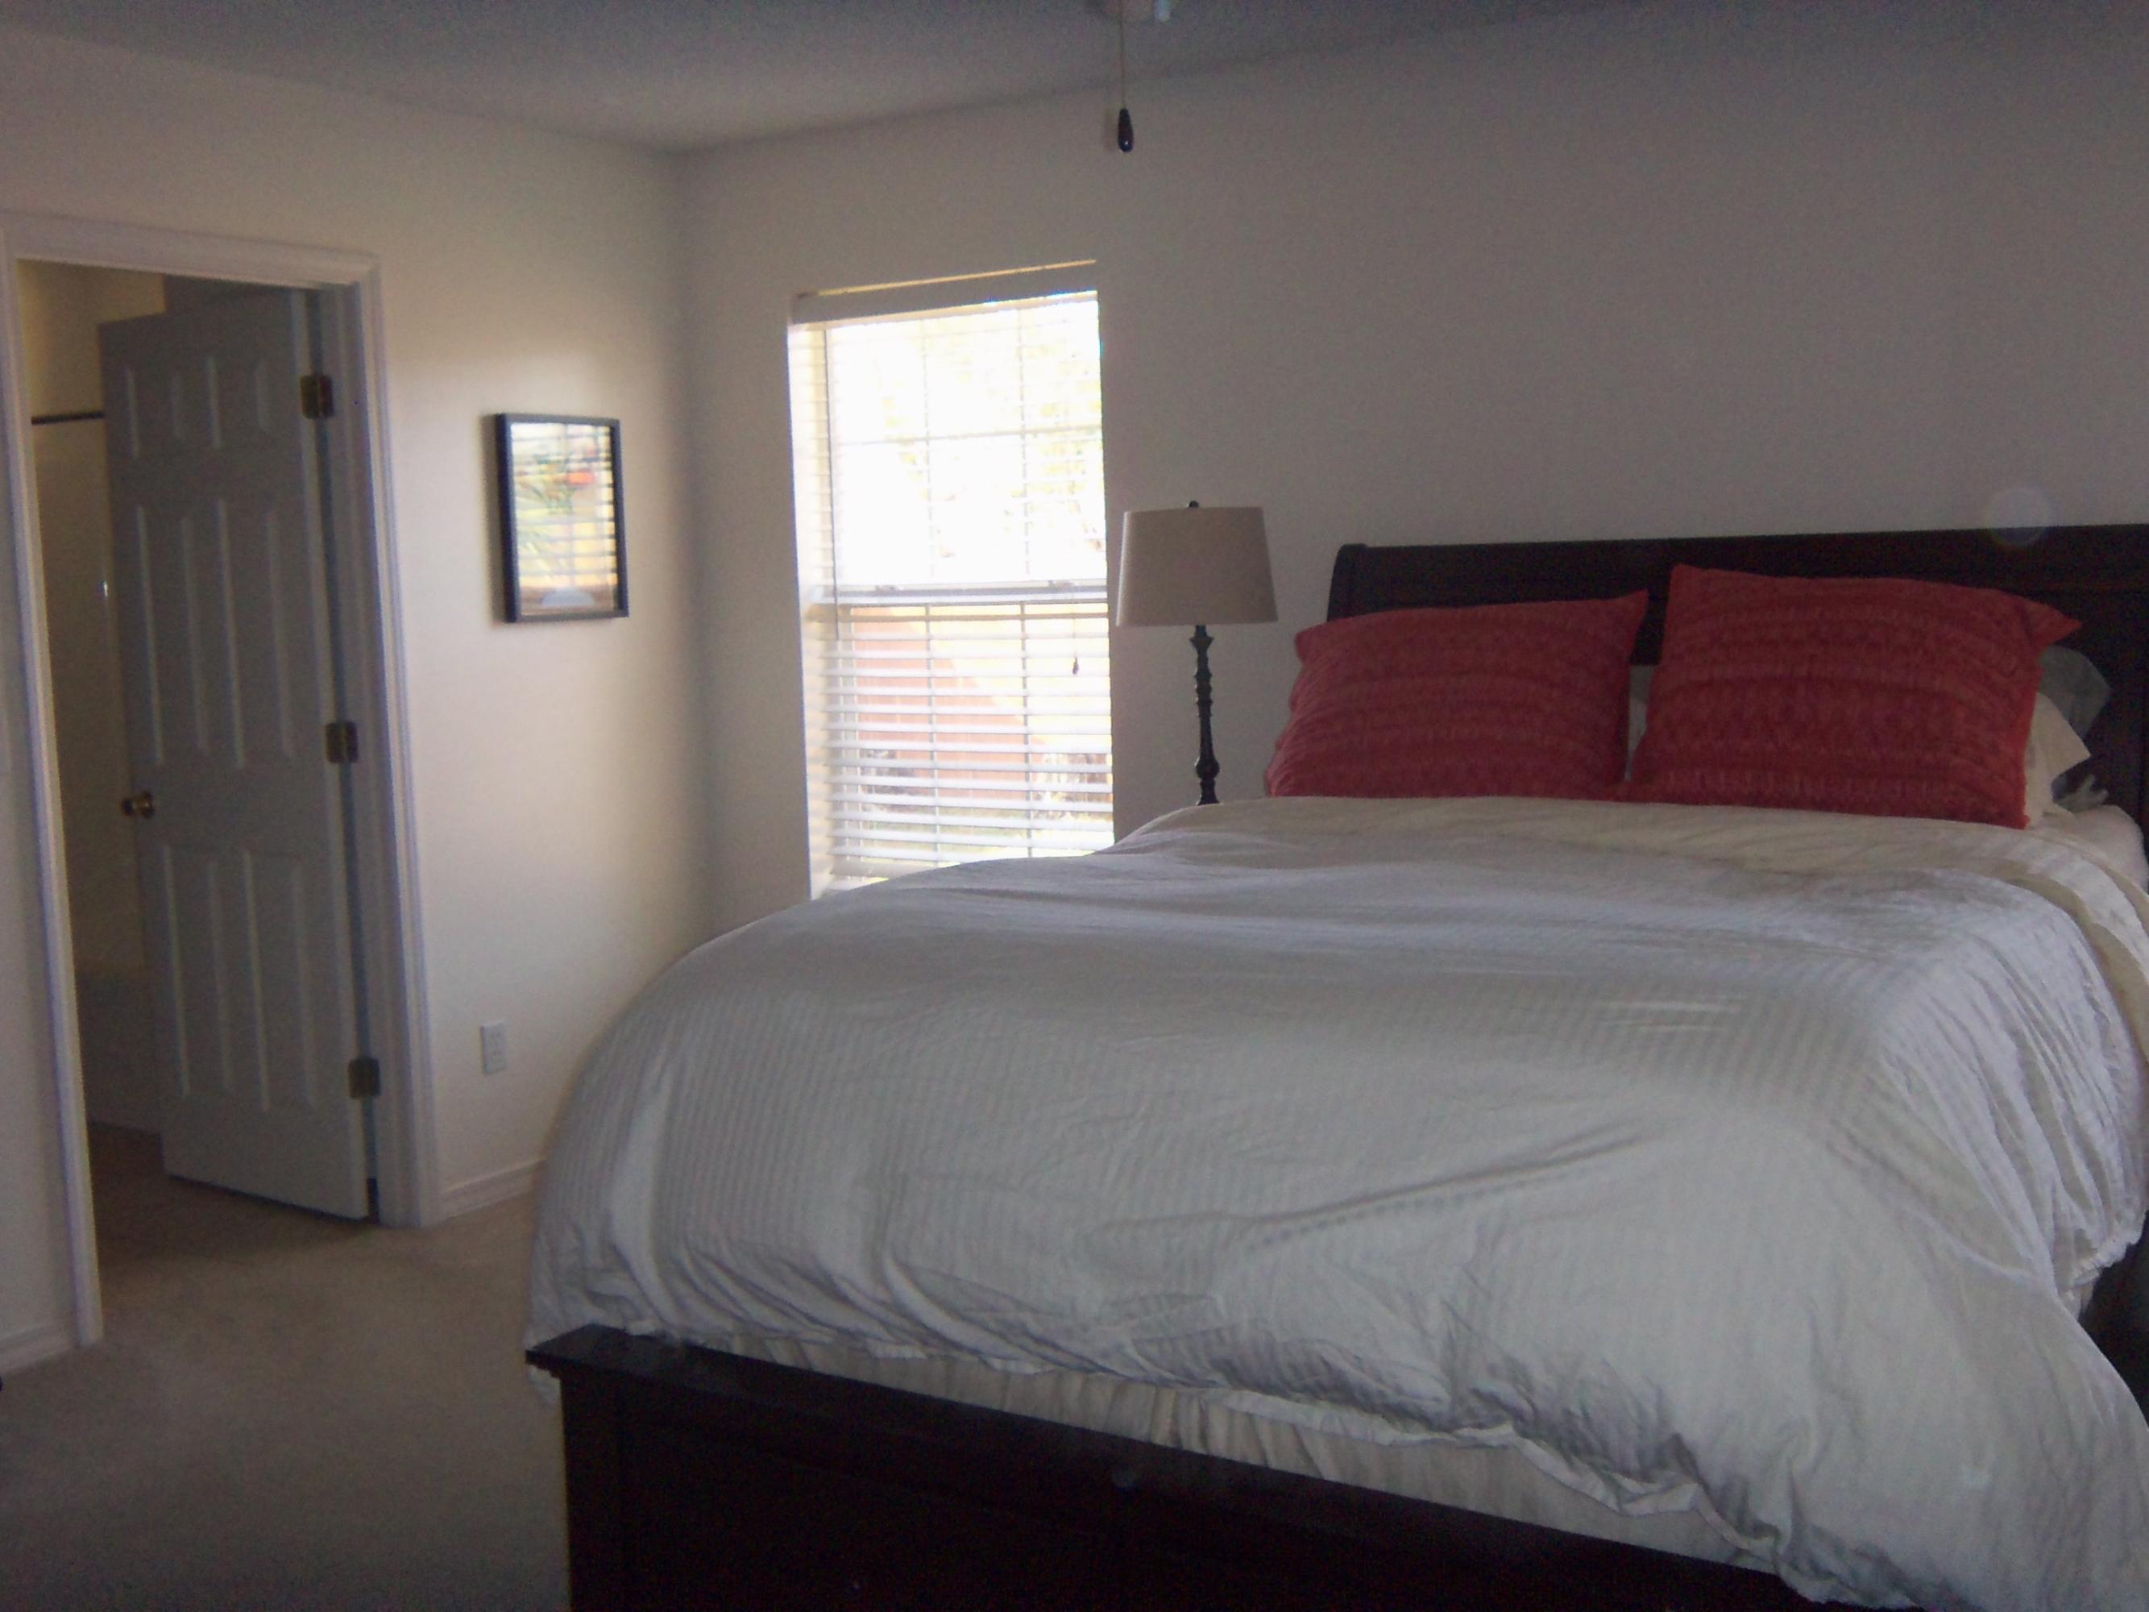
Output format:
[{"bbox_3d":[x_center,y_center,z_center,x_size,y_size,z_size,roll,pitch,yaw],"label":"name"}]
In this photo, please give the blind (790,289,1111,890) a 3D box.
[{"bbox_3d":[-0.279,-0.509,5.157,0.879,1.432,0.070,3,8,33],"label":"blind"}]

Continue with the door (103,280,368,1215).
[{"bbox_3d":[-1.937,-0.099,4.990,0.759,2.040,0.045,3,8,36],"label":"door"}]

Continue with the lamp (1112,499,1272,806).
[{"bbox_3d":[0.256,-0.247,4.473,0.382,0.750,0.382,-2,7,0],"label":"lamp"}]

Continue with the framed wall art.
[{"bbox_3d":[-1.203,-0.677,5.133,0.032,0.472,0.360,3,8,33],"label":"framed wall art"}]

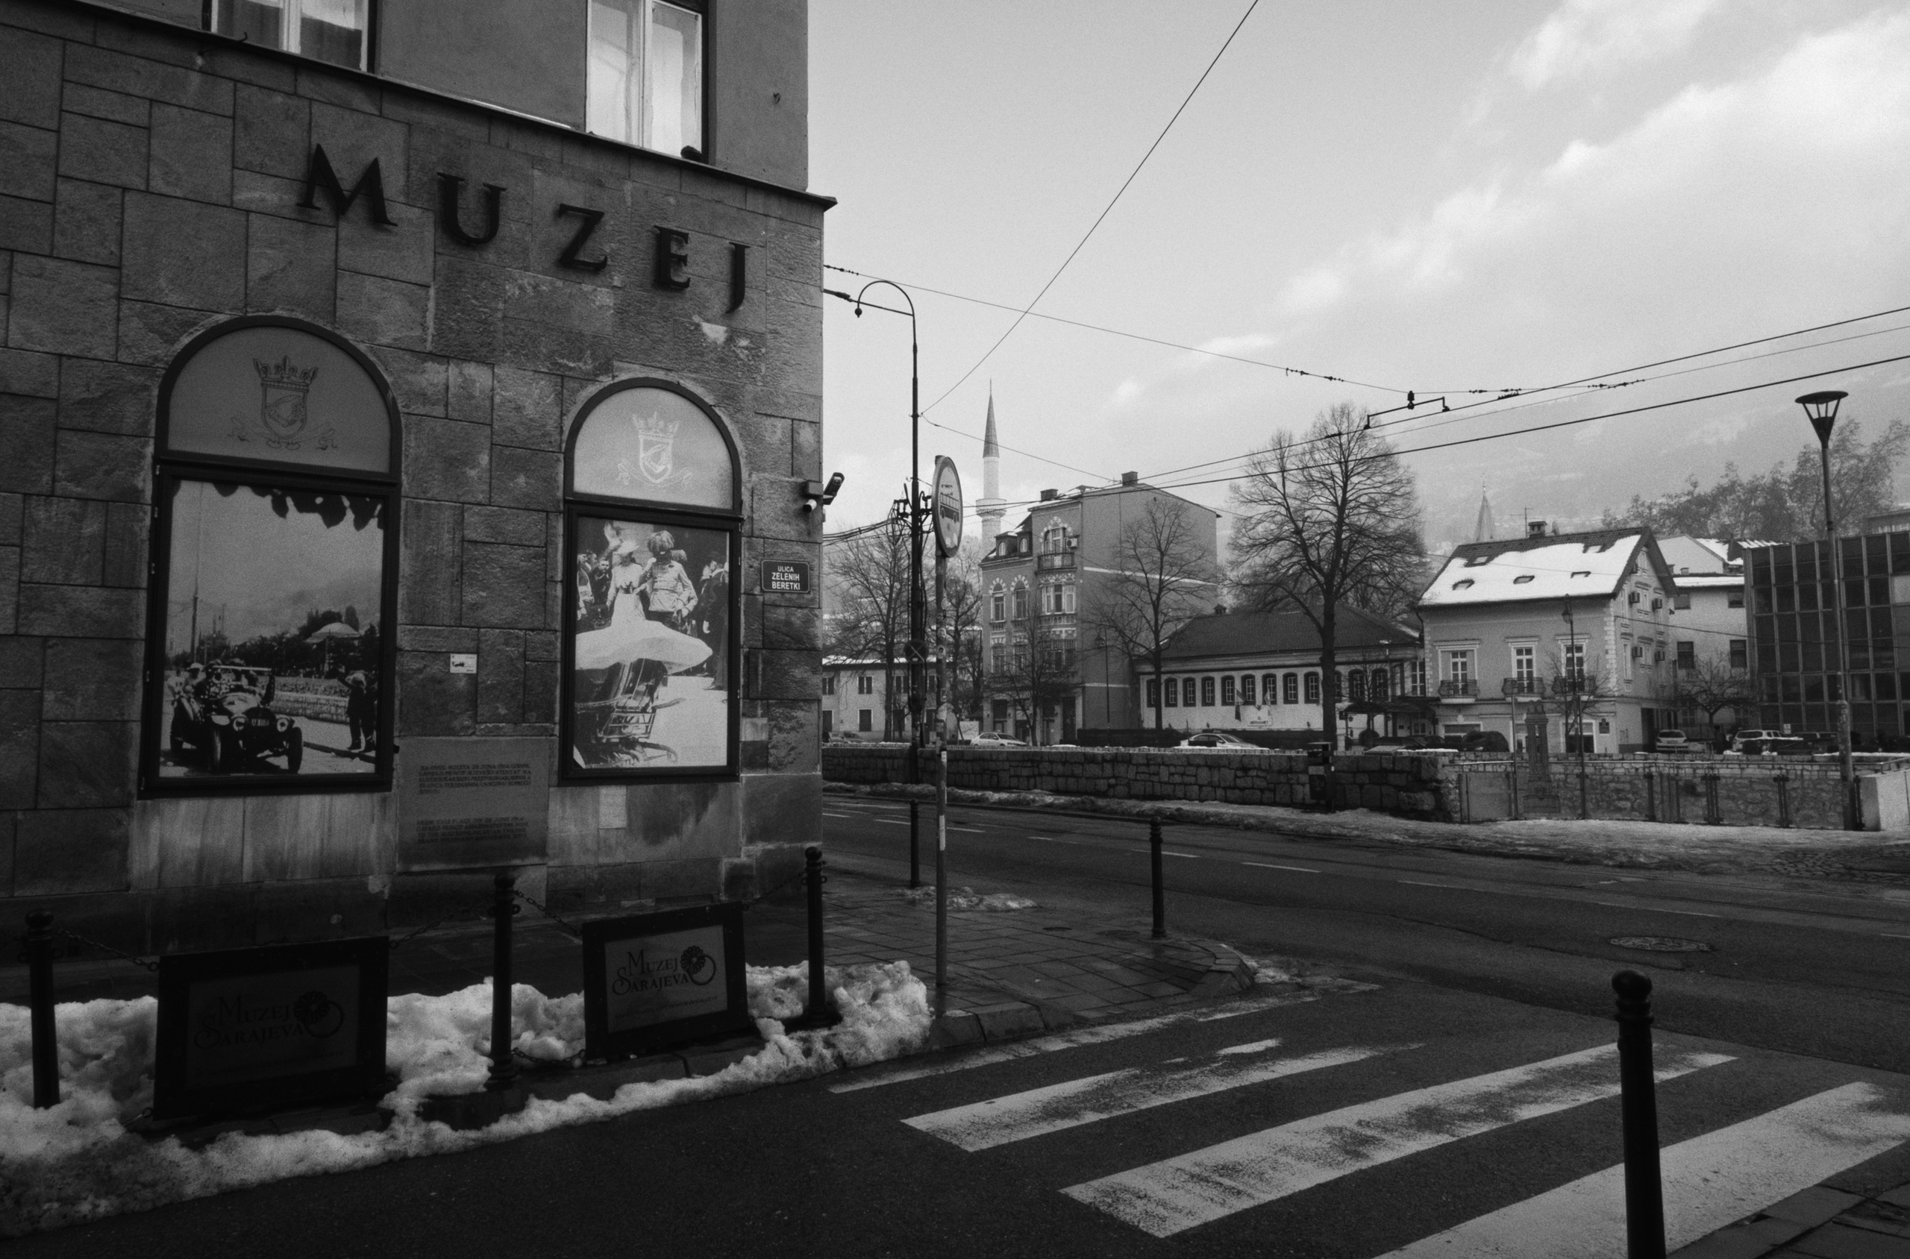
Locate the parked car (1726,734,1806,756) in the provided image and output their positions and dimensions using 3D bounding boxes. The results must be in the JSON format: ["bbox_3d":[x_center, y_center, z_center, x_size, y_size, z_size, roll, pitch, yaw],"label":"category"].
[{"bbox_3d":[49.137,6.808,76.699,4.400,1.560,1.800,2,-5,-25],"label":"parked car"}]

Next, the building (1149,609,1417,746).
[{"bbox_3d":[22.203,3.038,78.702,10.000,9.400,19.633,4,-7,-41],"label":"building"}]

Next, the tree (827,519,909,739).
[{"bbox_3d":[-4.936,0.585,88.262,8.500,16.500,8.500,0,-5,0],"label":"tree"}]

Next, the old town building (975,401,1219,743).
[{"bbox_3d":[10.882,-1.159,95.419,9.800,21.000,16.000,-5,-7,44],"label":"old town building"}]

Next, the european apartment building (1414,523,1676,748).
[{"bbox_3d":[37.962,0.972,81.978,11.600,14.200,13.500,-4,-6,40],"label":"european apartment building"}]

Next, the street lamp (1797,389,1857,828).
[{"bbox_3d":[13.761,-0.359,19.887,0.700,6.900,0.700,0,-5,0],"label":"street lamp"}]

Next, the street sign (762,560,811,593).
[{"bbox_3d":[-1.525,-0.476,11.492,0.460,0.300,0.030,3,-6,-34],"label":"street sign"}]

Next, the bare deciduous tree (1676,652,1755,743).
[{"bbox_3d":[45.873,4.327,77.206,4.500,6.310,4.500,0,-5,0],"label":"bare deciduous tree"}]

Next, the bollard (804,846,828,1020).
[{"bbox_3d":[-0.742,1.613,6.760,0.135,0.915,0.135,0,-5,0],"label":"bollard"}]

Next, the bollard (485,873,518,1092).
[{"bbox_3d":[-1.926,1.503,5.420,0.140,0.915,0.140,0,-5,0],"label":"bollard"}]

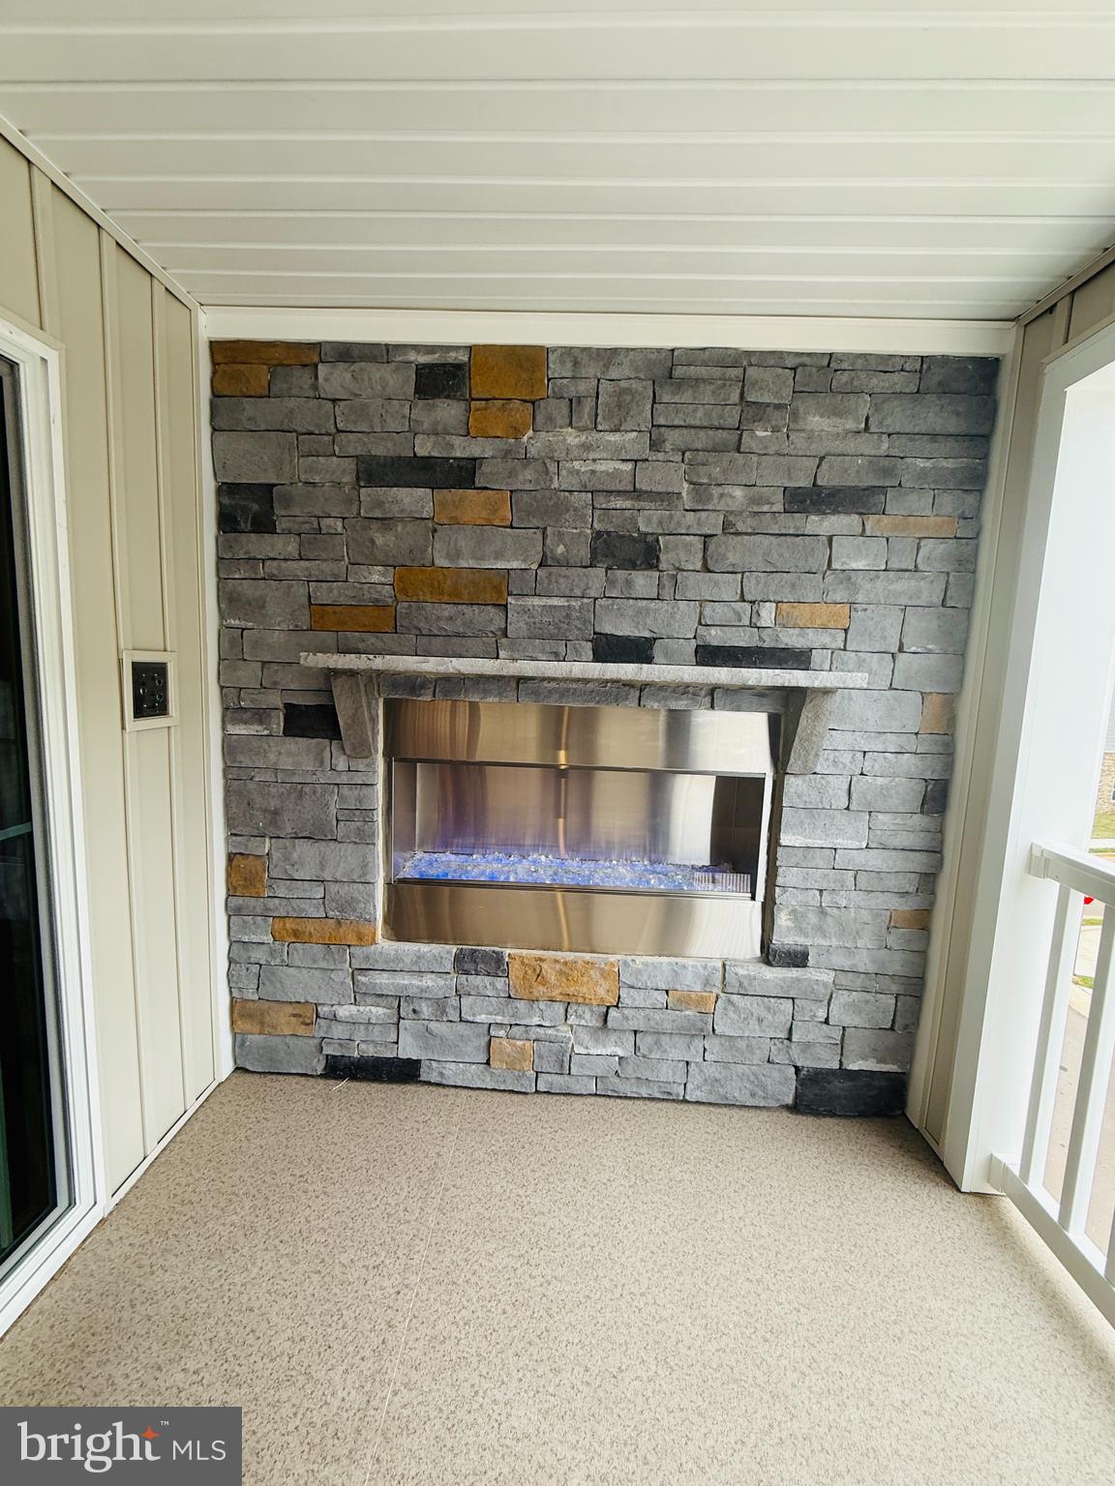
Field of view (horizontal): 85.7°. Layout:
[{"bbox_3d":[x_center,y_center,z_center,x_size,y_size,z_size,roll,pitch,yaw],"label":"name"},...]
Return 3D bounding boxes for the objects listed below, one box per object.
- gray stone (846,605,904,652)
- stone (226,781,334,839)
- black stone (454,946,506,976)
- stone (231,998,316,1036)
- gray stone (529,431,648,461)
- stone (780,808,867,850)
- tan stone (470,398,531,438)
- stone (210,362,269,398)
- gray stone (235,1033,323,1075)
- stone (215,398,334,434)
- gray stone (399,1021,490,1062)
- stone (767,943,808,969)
[{"bbox_3d":[0.966,-0.350,1.852,0.160,0.139,0.060,2,7,2],"label":"gray stone"},{"bbox_3d":[-0.878,0.211,1.953,0.356,0.179,0.070,2,7,2],"label":"stone"},{"bbox_3d":[-0.253,0.724,2.028,0.178,0.091,0.060,2,7,2],"label":"black stone"},{"bbox_3d":[-0.963,0.929,2.065,0.286,0.118,0.060,2,7,2],"label":"stone"},{"bbox_3d":[0.091,-0.878,1.789,0.358,0.079,0.060,2,7,2],"label":"gray stone"},{"bbox_3d":[0.838,0.267,1.923,0.269,0.119,0.060,2,6,2],"label":"stone"},{"bbox_3d":[-0.169,-0.970,1.823,0.189,0.105,0.060,2,6,2],"label":"tan stone"},{"bbox_3d":[-0.936,-1.077,1.810,0.170,0.088,0.070,2,7,2],"label":"stone"},{"bbox_3d":[-0.937,1.044,2.054,0.293,0.121,0.070,2,7,2],"label":"gray stone"},{"bbox_3d":[-0.859,-0.991,1.842,0.376,0.096,0.060,2,7,2],"label":"stone"},{"bbox_3d":[-0.382,1.003,2.052,0.306,0.129,0.060,2,7,2],"label":"gray stone"},{"bbox_3d":[0.746,0.686,1.968,0.127,0.080,0.060,2,7,2],"label":"stone"}]

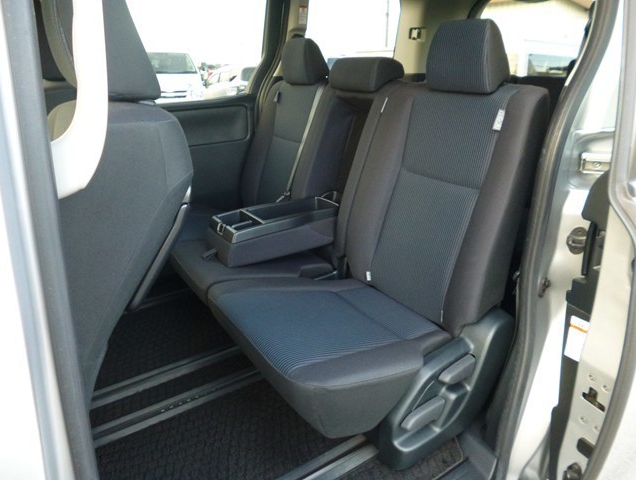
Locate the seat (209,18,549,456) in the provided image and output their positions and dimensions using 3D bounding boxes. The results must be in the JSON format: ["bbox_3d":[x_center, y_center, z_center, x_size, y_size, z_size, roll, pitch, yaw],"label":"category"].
[{"bbox_3d":[0.144,-0.030,1.188,0.850,1.068,0.564,-13,25,-30],"label":"seat"}]

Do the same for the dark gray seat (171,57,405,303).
[{"bbox_3d":[-0.109,-0.141,1.570,0.850,0.900,0.415,-13,25,-30],"label":"dark gray seat"}]

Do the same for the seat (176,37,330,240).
[{"bbox_3d":[-0.341,-0.306,1.894,0.850,1.053,0.484,-13,25,-30],"label":"seat"}]

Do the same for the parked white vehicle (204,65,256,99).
[{"bbox_3d":[-2.579,-5.067,14.591,1.730,1.500,4.350,-8,23,-19],"label":"parked white vehicle"}]

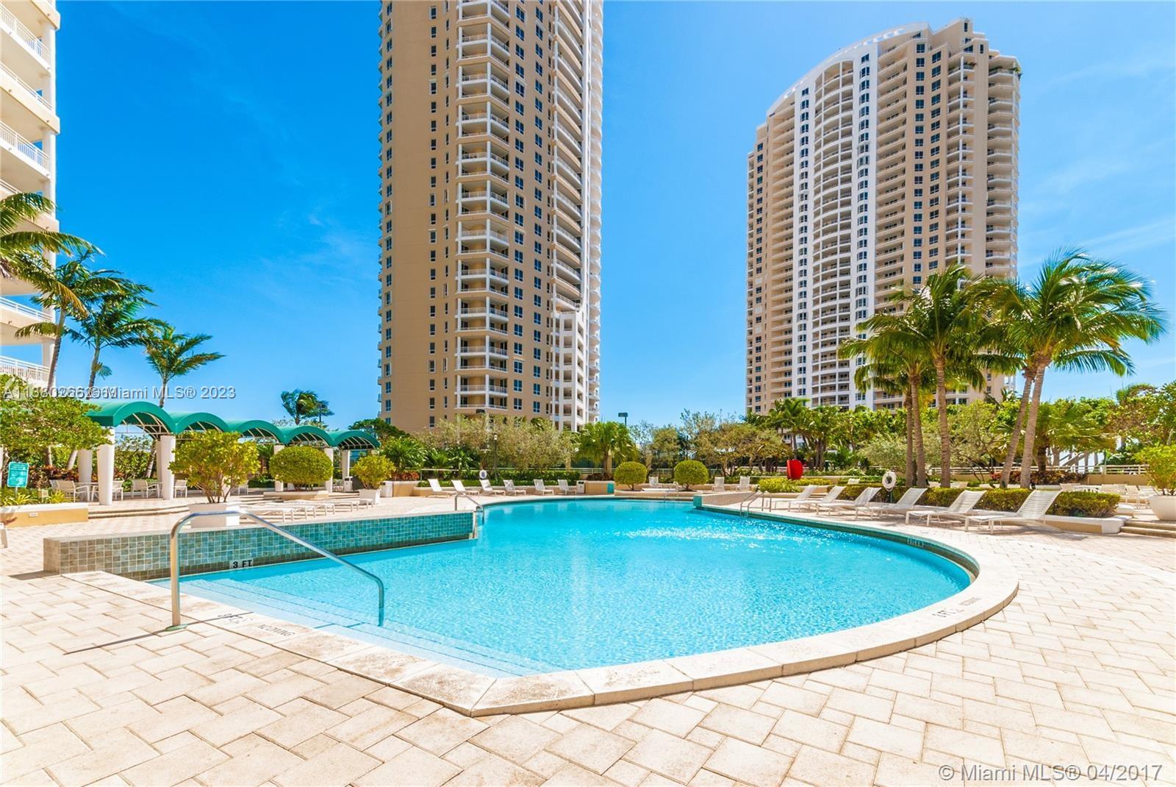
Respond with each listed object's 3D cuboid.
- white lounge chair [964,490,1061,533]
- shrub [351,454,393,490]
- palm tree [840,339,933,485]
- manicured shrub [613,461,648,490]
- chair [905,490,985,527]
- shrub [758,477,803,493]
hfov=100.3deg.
[{"bbox_3d":[9.730,2.690,11.200,1.900,0.960,0.660,1,-6,-9],"label":"white lounge chair"},{"bbox_3d":[-10.050,3.680,22.900,1.850,1.600,1.850,3,-6,-23],"label":"shrub"},{"bbox_3d":[12.000,0.930,19.100,4.000,6.100,4.000,-3,-7,32],"label":"palm tree"},{"bbox_3d":[2.750,5.270,31.600,2.200,1.850,2.200,0,-6,0],"label":"manicured shrub"},{"bbox_3d":[9.500,3.020,12.950,1.900,0.920,0.650,1,-6,-12],"label":"chair"},{"bbox_3d":[10.004,4.799,25.500,2.300,0.850,1.600,0,-5,0],"label":"shrub"}]

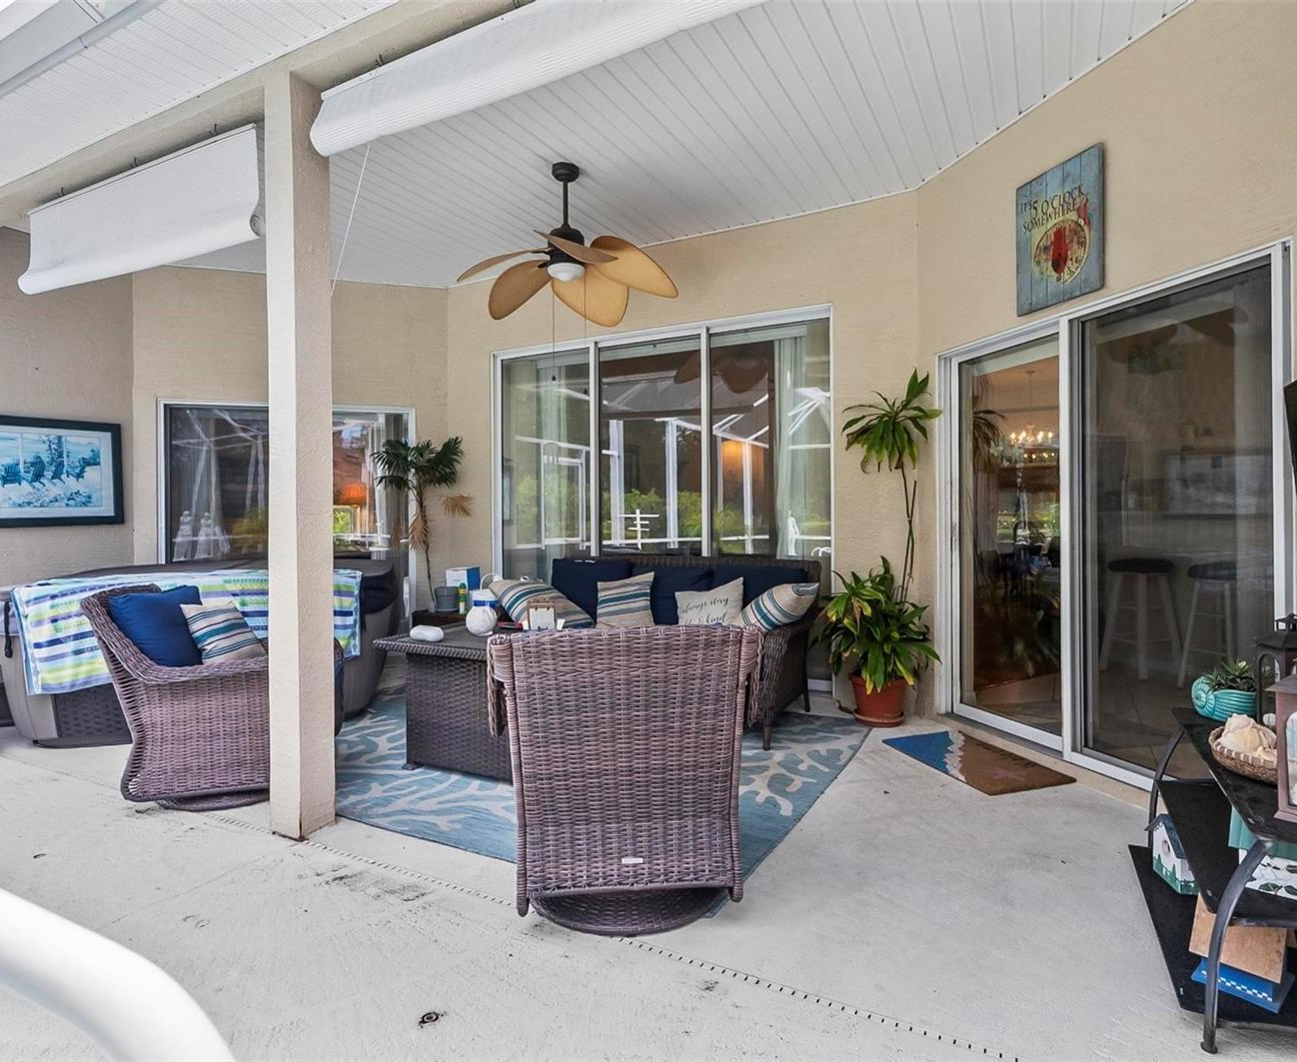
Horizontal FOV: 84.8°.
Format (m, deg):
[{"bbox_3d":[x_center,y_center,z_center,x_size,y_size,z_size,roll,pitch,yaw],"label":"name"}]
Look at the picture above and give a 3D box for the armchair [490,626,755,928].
[{"bbox_3d":[-0.115,0.675,2.235,0.730,0.870,0.840,0,0,-10],"label":"armchair"}]

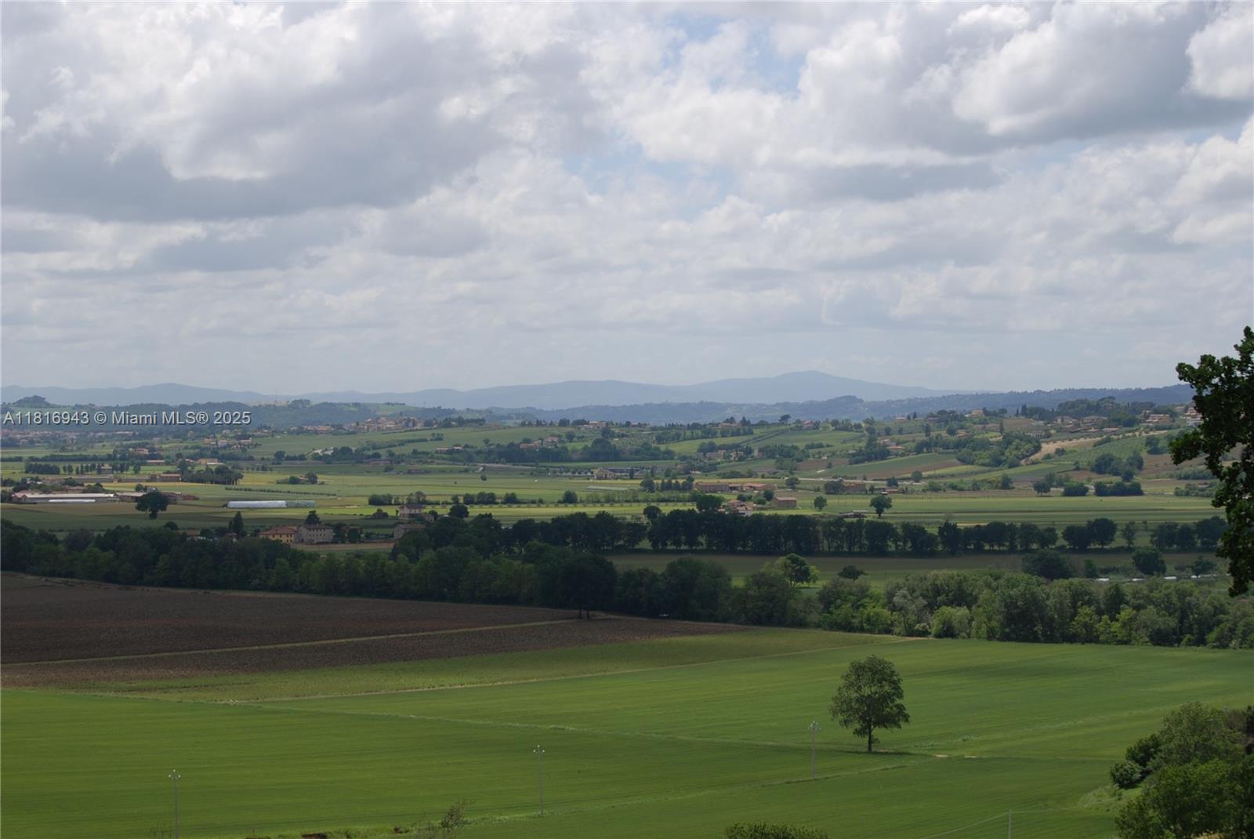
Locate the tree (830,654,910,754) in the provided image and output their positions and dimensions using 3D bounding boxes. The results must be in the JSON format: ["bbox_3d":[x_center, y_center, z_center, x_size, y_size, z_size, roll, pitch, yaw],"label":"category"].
[{"bbox_3d":[42.490,49.690,500.000,13.790,17.220,13.380,0,0,0],"label":"tree"}]

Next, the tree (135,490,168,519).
[{"bbox_3d":[-296.160,53.070,1780.000,20.440,17.390,19.820,0,0,0],"label":"tree"}]

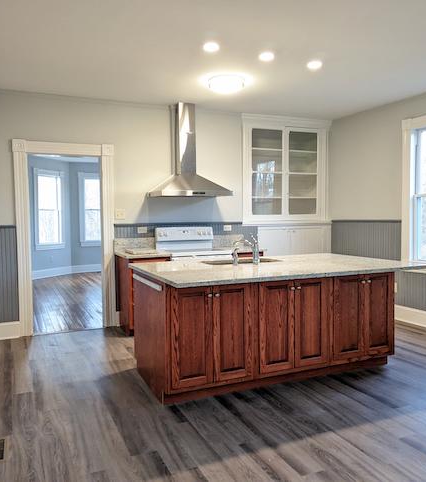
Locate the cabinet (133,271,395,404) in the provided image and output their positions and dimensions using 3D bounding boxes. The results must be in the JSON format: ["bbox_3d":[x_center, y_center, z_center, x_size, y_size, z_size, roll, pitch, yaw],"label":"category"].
[{"bbox_3d":[0.447,0.668,3.893,2.083,0.884,0.921,-2,3,-24],"label":"cabinet"}]

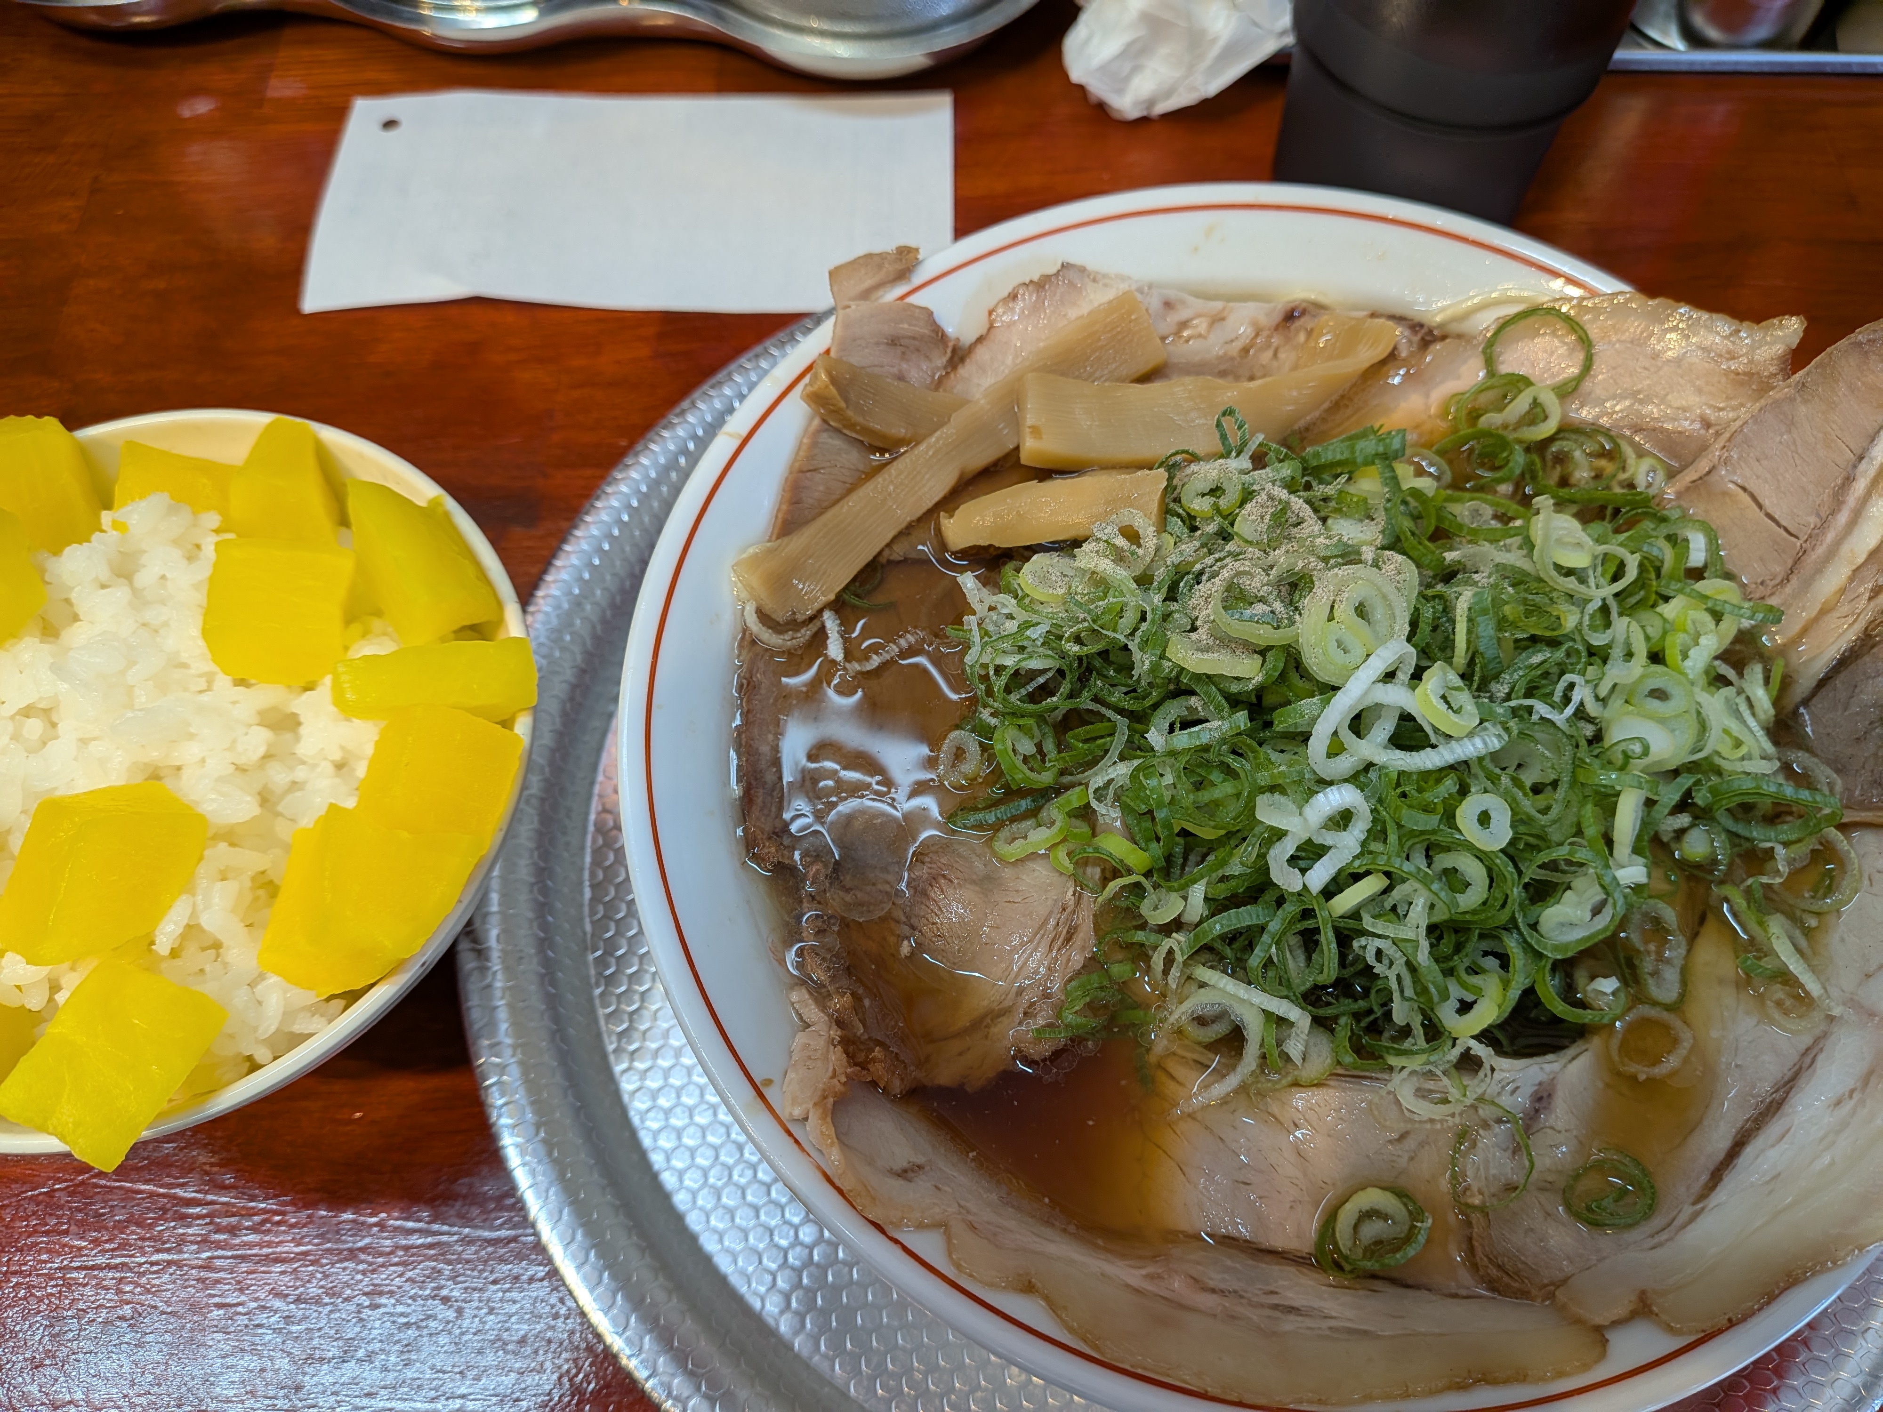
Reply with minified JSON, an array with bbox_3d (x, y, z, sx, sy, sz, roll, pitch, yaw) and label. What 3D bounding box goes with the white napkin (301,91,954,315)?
[{"bbox_3d":[-0.079,-0.135,0.344,0.165,0.004,0.077,0,66,0],"label":"white napkin"}]

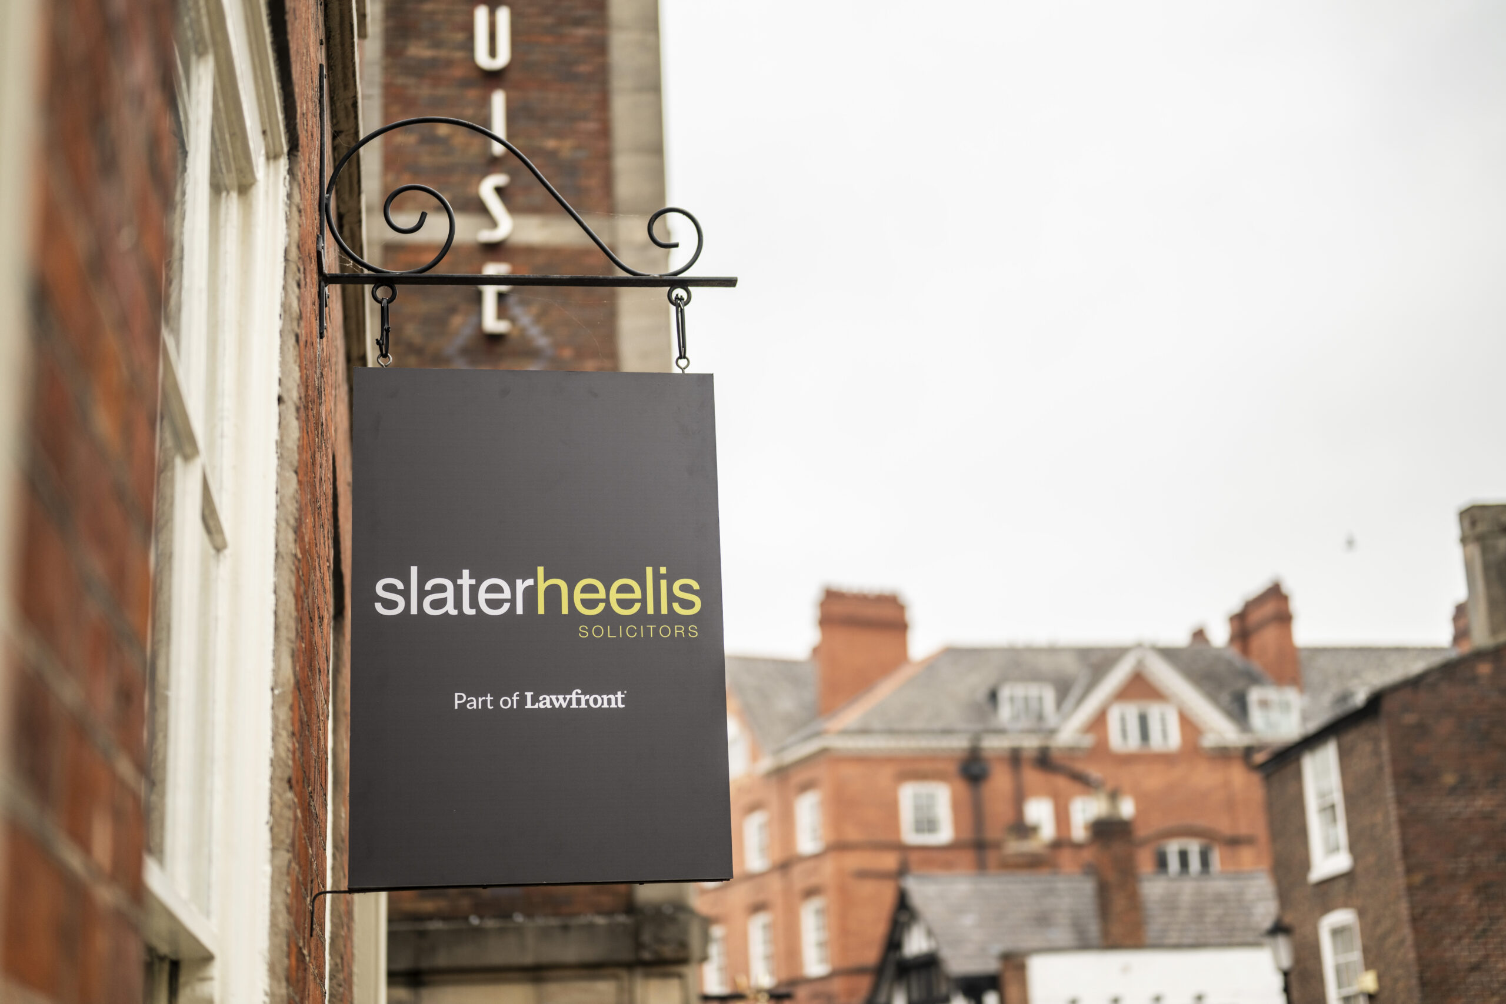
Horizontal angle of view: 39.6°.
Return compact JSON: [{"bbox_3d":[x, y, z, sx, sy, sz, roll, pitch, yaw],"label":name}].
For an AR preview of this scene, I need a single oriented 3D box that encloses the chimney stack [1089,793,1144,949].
[{"bbox_3d":[7.865,7.943,45.000,0.740,3.292,0.520,3,-17,-17],"label":"chimney stack"}]

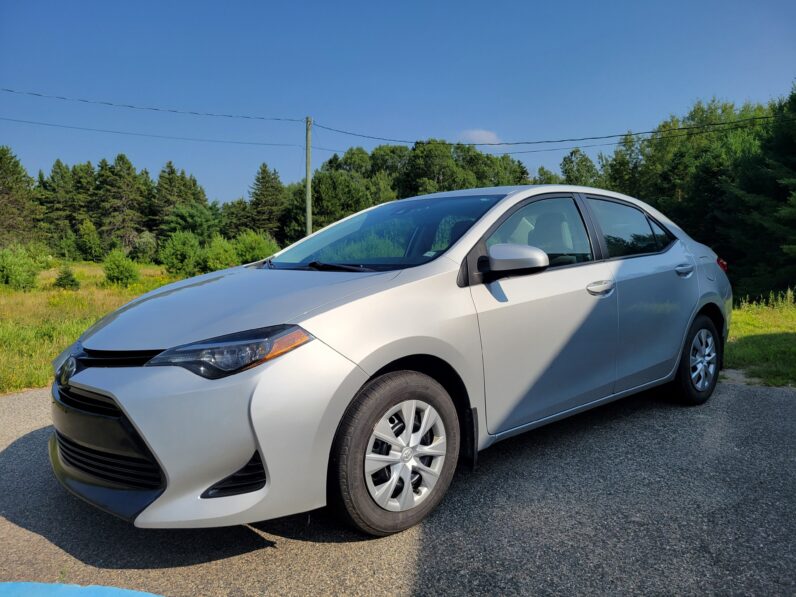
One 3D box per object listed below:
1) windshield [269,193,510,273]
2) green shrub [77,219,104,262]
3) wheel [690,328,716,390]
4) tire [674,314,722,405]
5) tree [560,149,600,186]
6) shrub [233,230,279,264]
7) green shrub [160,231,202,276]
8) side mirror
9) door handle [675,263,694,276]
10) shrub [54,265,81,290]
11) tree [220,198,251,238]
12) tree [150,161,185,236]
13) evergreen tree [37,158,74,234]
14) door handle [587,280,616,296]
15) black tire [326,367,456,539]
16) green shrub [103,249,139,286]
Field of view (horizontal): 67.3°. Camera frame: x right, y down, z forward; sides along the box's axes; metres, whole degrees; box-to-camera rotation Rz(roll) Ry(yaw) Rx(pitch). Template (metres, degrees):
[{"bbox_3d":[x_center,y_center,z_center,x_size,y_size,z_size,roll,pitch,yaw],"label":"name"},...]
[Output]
[{"bbox_3d":[-0.058,-0.406,3.198,0.887,0.120,1.360,-35,26,-33],"label":"windshield"},{"bbox_3d":[-22.115,-4.171,43.000,2.000,3.100,2.000,-3,4,-27],"label":"green shrub"},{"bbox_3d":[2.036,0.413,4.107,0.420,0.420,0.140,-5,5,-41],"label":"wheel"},{"bbox_3d":[2.011,0.412,4.136,0.634,0.634,0.210,-5,5,-41],"label":"tire"},{"bbox_3d":[12.820,-7.165,42.000,3.200,7.000,3.200,2,6,17],"label":"tree"},{"bbox_3d":[-5.937,-2.070,25.000,1.950,1.600,1.800,-1,6,-13],"label":"shrub"},{"bbox_3d":[-7.968,-1.664,21.927,1.550,1.650,1.470,0,5,0],"label":"green shrub"},{"bbox_3d":[0.497,-0.164,2.477,0.150,0.150,0.235,-5,8,-41],"label":"side mirror"},{"bbox_3d":[1.835,-0.181,3.834,0.230,0.065,0.060,-5,5,-41],"label":"door handle"},{"bbox_3d":[-8.292,-0.537,14.972,0.650,0.630,0.620,0,5,0],"label":"shrub"},{"bbox_3d":[-11.419,-4.782,41.807,2.110,4.370,2.000,0,5,0],"label":"tree"},{"bbox_3d":[-17.934,-6.782,46.165,2.640,7.620,2.510,0,5,0],"label":"tree"},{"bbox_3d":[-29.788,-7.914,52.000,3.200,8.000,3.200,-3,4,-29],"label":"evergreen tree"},{"bbox_3d":[1.030,-0.050,3.025,0.235,0.055,0.050,-5,8,-41],"label":"door handle"},{"bbox_3d":[-0.024,0.594,2.370,0.634,0.634,0.210,-5,5,-41],"label":"black tire"},{"bbox_3d":[-7.658,-0.855,16.500,1.000,1.080,1.000,-3,7,-25],"label":"green shrub"}]

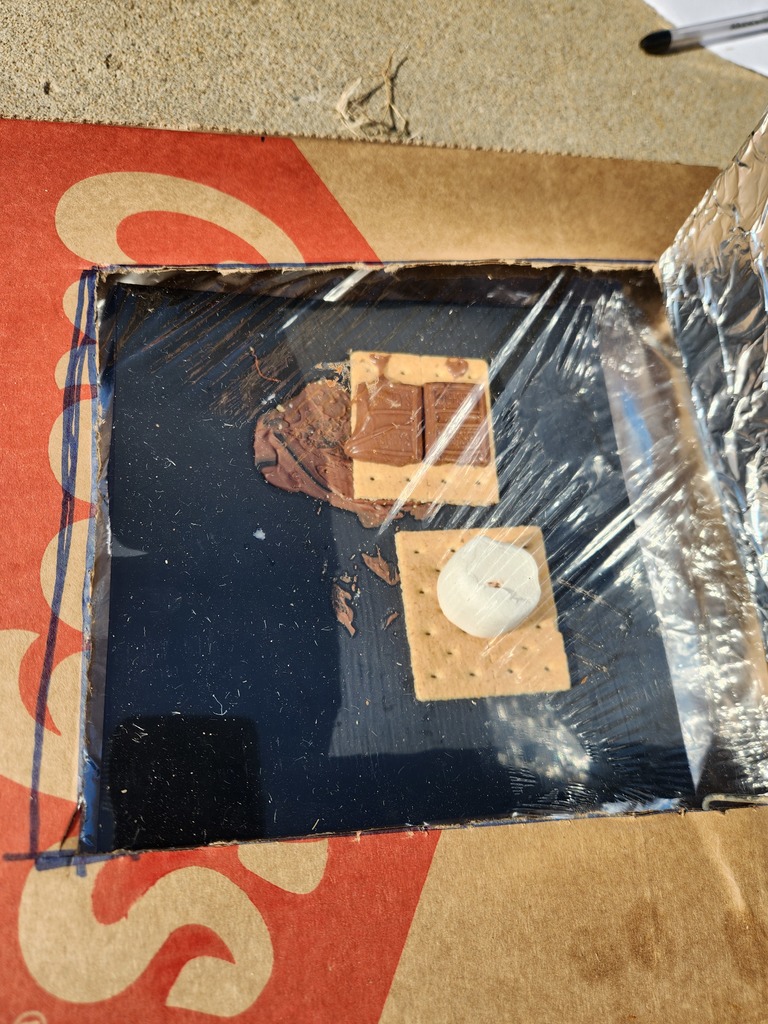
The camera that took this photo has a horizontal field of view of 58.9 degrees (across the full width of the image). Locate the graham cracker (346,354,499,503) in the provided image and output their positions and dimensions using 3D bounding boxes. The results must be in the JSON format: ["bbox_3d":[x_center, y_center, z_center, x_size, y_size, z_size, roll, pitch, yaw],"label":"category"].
[{"bbox_3d":[0.016,-0.034,0.285,0.060,0.006,0.065,1,72,-9],"label":"graham cracker"}]

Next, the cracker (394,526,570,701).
[{"bbox_3d":[0.038,0.039,0.266,0.060,0.006,0.065,-2,73,-11],"label":"cracker"}]

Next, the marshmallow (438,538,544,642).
[{"bbox_3d":[0.039,0.028,0.252,0.035,0.026,0.035,-2,73,-11],"label":"marshmallow"}]

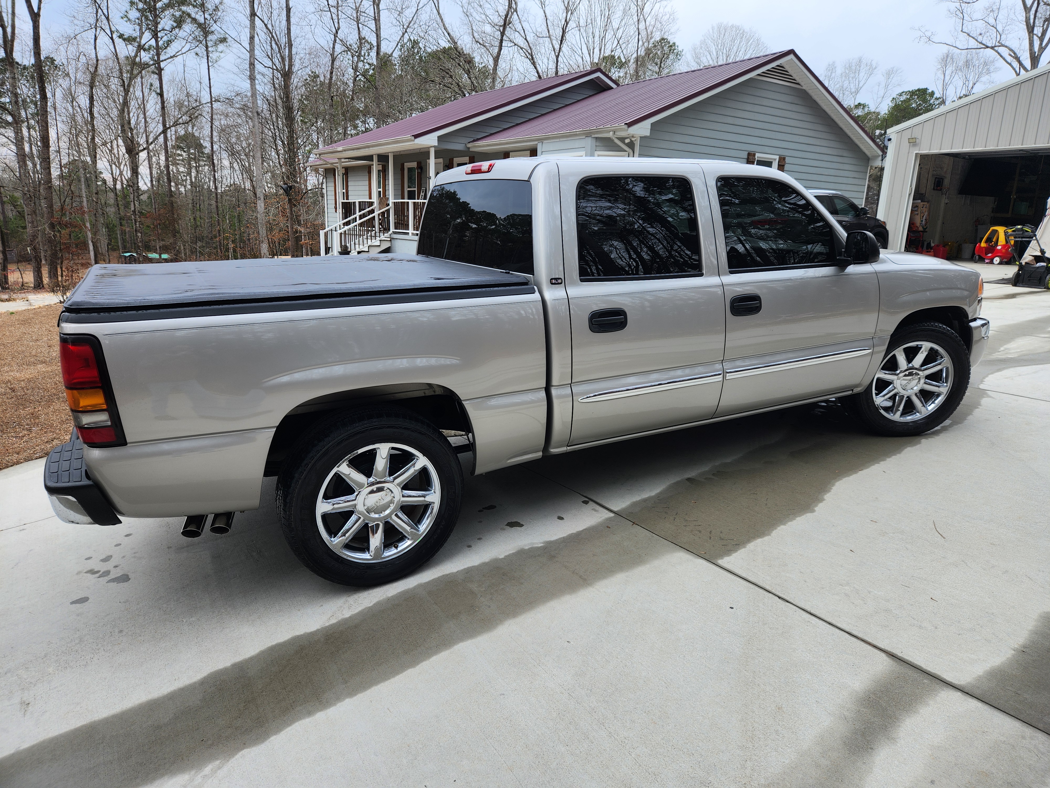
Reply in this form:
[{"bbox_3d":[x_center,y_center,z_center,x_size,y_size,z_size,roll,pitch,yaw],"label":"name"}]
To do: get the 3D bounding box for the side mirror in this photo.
[{"bbox_3d":[1.874,-0.811,3.847,0.130,0.185,0.200,-8,19,-27],"label":"side mirror"}]

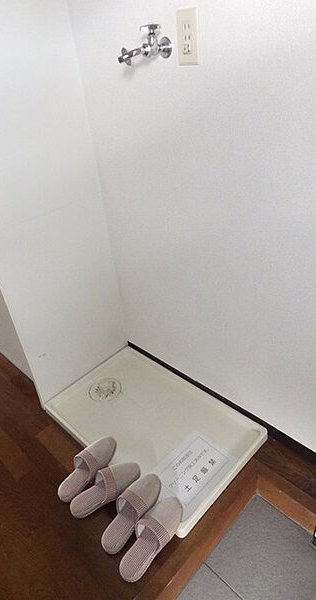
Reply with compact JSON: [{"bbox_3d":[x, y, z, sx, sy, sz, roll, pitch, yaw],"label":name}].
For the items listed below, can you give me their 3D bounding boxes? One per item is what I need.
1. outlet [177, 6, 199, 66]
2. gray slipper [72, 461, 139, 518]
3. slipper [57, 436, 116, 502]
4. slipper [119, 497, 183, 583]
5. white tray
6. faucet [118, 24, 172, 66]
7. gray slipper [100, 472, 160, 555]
[{"bbox_3d":[0.079,-0.667,0.971,0.070,0.120,0.009,25,44,38],"label":"outlet"},{"bbox_3d":[-0.192,0.653,1.327,0.270,0.078,0.096,-29,38,-8],"label":"gray slipper"},{"bbox_3d":[-0.267,0.610,1.400,0.096,0.078,0.270,26,61,39],"label":"slipper"},{"bbox_3d":[-0.025,0.730,1.181,0.096,0.078,0.270,23,58,37],"label":"slipper"},{"bbox_3d":[-0.035,0.510,1.601,0.818,0.050,0.511,25,44,38],"label":"white tray"},{"bbox_3d":[-0.037,-0.662,0.991,0.076,0.084,0.152,25,44,38],"label":"faucet"},{"bbox_3d":[-0.092,0.690,1.249,0.096,0.078,0.270,22,58,35],"label":"gray slipper"}]

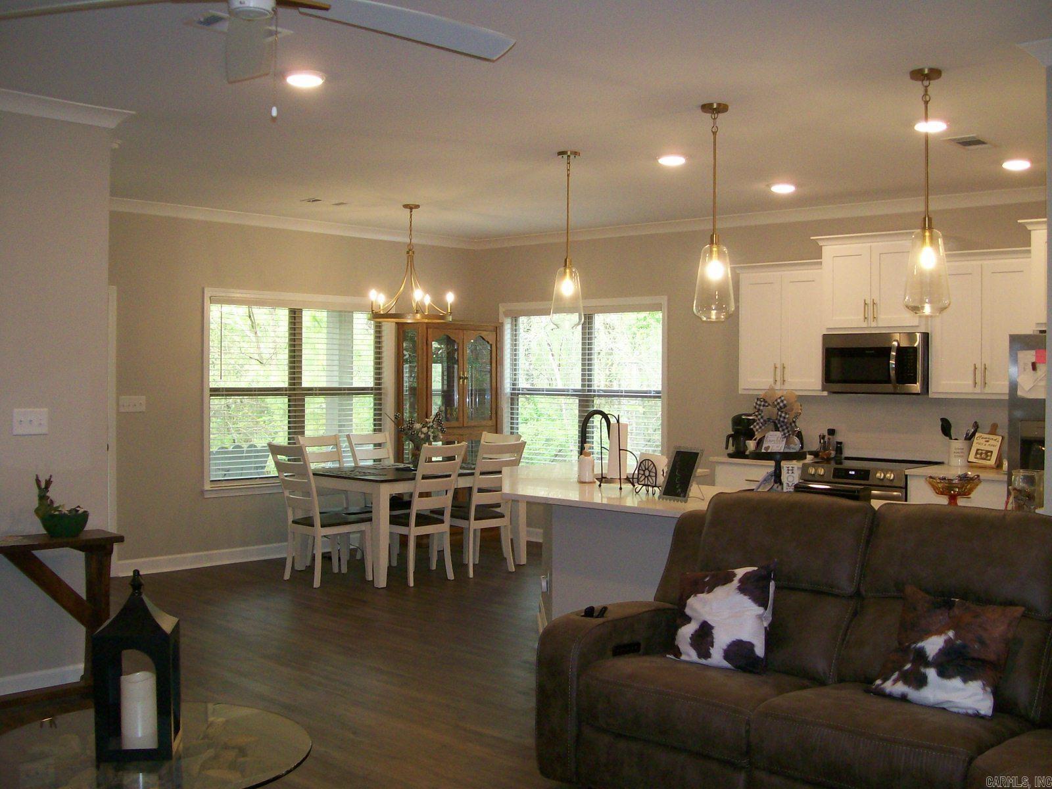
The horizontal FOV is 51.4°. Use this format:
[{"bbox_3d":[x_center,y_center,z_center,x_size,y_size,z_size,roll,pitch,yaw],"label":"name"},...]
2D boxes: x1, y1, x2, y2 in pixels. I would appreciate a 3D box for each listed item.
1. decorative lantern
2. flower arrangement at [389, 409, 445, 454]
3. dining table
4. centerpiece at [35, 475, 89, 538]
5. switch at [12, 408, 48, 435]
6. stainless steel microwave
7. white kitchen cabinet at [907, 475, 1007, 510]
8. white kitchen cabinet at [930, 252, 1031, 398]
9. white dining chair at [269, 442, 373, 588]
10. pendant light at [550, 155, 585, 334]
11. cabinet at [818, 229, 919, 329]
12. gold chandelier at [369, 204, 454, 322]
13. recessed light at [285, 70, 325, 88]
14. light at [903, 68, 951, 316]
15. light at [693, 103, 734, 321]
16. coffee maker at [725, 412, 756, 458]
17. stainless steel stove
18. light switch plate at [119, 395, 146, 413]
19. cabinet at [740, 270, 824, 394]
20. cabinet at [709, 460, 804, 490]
[{"bbox_3d":[-1.073,0.727,3.010,0.200,0.490,0.200,0,1,-7],"label":"decorative lantern"},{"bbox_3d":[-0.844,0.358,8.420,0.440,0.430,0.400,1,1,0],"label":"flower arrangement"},{"bbox_3d":[-0.904,1.005,8.735,1.084,0.783,1.552,1,1,44],"label":"dining table"},{"bbox_3d":[-2.146,0.514,5.070,0.250,0.290,0.220,0,1,-37],"label":"centerpiece"},{"bbox_3d":[-2.403,0.133,5.319,0.164,0.126,0.014,0,1,-42],"label":"switch"},{"bbox_3d":[2.591,-0.224,7.990,0.735,0.428,0.386,1,1,40],"label":"stainless steel microwave"},{"bbox_3d":[3.095,0.990,7.502,0.692,0.912,0.583,1,1,42],"label":"white kitchen cabinet"},{"bbox_3d":[2.923,-0.437,6.831,0.700,0.920,0.340,1,1,43],"label":"white kitchen cabinet"},{"bbox_3d":[-1.464,0.845,7.838,0.460,0.980,0.580,1,1,43],"label":"white dining chair"},{"bbox_3d":[0.231,-0.859,6.080,0.185,0.980,0.185,1,1,0],"label":"pendant light"},{"bbox_3d":[2.583,-0.805,7.992,0.756,0.690,0.404,1,1,40],"label":"cabinet"},{"bbox_3d":[-0.859,-0.968,8.200,0.630,0.870,0.630,1,1,5],"label":"gold chandelier"},{"bbox_3d":[-0.924,-1.314,4.580,0.175,0.030,0.175,1,1,0],"label":"recessed light"},{"bbox_3d":[1.673,-0.834,4.564,0.190,1.013,0.190,1,1,43],"label":"light"},{"bbox_3d":[0.881,-0.847,5.097,0.190,0.990,0.190,0,1,0],"label":"light"},{"bbox_3d":[1.541,0.285,7.833,0.180,0.320,0.230,1,1,43],"label":"coffee maker"},{"bbox_3d":[2.480,0.955,7.927,0.732,0.958,0.640,1,1,42],"label":"stainless steel stove"},{"bbox_3d":[-2.835,0.070,7.880,0.206,0.114,0.014,-1,1,-44],"label":"light switch plate"},{"bbox_3d":[1.911,-0.458,7.792,0.710,0.920,0.340,1,1,43],"label":"cabinet"},{"bbox_3d":[1.921,0.966,8.403,0.728,0.912,0.583,1,1,42],"label":"cabinet"}]

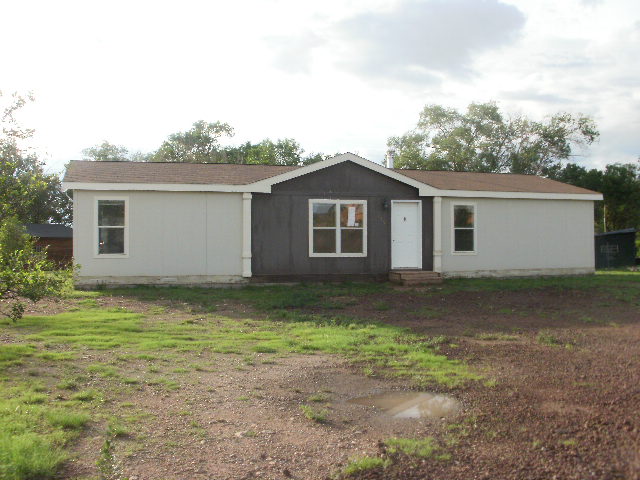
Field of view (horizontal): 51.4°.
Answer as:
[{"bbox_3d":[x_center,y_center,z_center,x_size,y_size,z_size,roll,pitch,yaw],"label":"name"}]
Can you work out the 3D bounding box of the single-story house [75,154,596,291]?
[{"bbox_3d":[0.366,-0.631,24.115,17.600,4.000,7.500,0,-1,-17],"label":"single-story house"}]

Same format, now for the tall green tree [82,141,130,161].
[{"bbox_3d":[-17.984,-3.107,56.045,5.800,9.900,5.800,0,-1,-6],"label":"tall green tree"}]

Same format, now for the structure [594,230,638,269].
[{"bbox_3d":[13.950,0.430,32.000,2.500,2.000,2.400,0,-1,-12],"label":"structure"}]

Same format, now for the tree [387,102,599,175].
[{"bbox_3d":[11.639,-3.786,45.049,14.300,10.800,11.500,0,-1,15],"label":"tree"}]

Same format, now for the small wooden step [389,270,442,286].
[{"bbox_3d":[2.959,1.184,20.556,1.320,0.410,1.100,0,-1,-17],"label":"small wooden step"}]

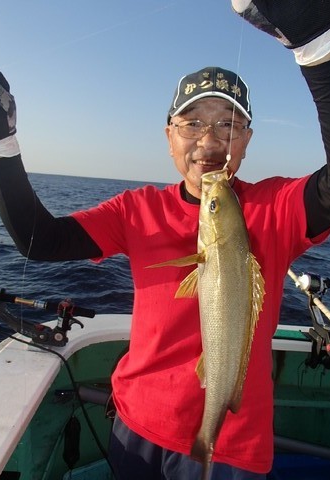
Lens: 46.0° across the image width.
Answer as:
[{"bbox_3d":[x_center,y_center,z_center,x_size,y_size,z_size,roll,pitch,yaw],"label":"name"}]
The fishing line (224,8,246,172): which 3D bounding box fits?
[{"bbox_3d":[0.097,-0.206,0.540,0.012,0.220,0.009,5,9,0],"label":"fishing line"}]

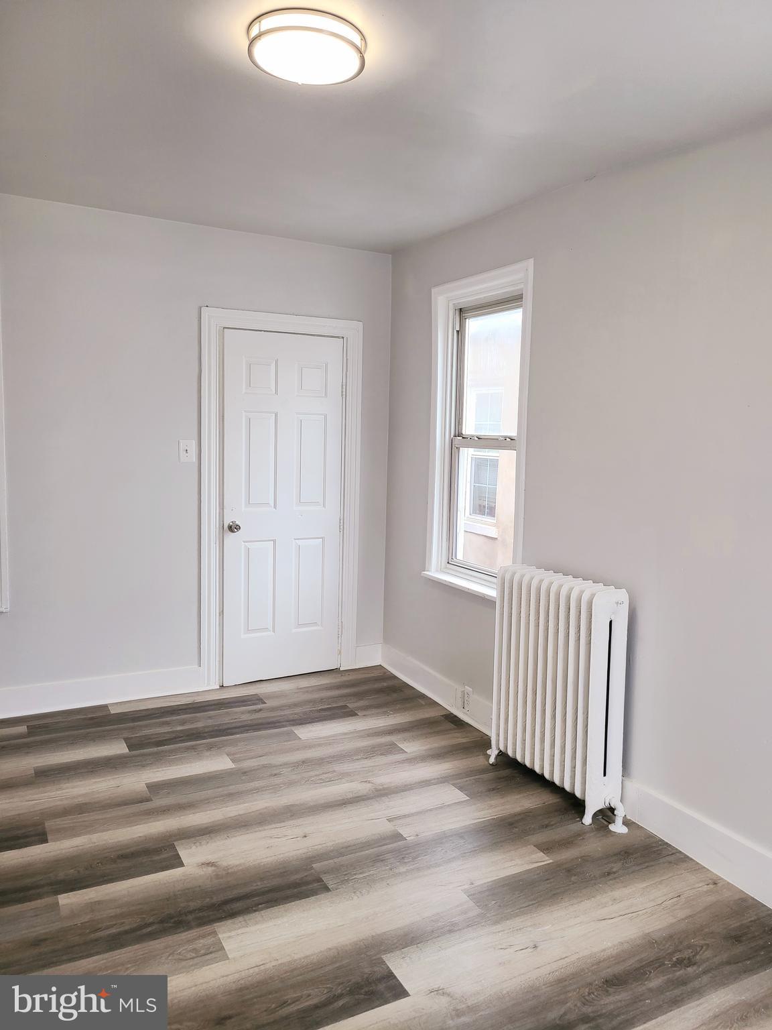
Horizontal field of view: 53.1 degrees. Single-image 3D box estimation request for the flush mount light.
[{"bbox_3d":[-0.220,-1.296,2.163,0.327,0.063,0.327,1,7,0],"label":"flush mount light"}]

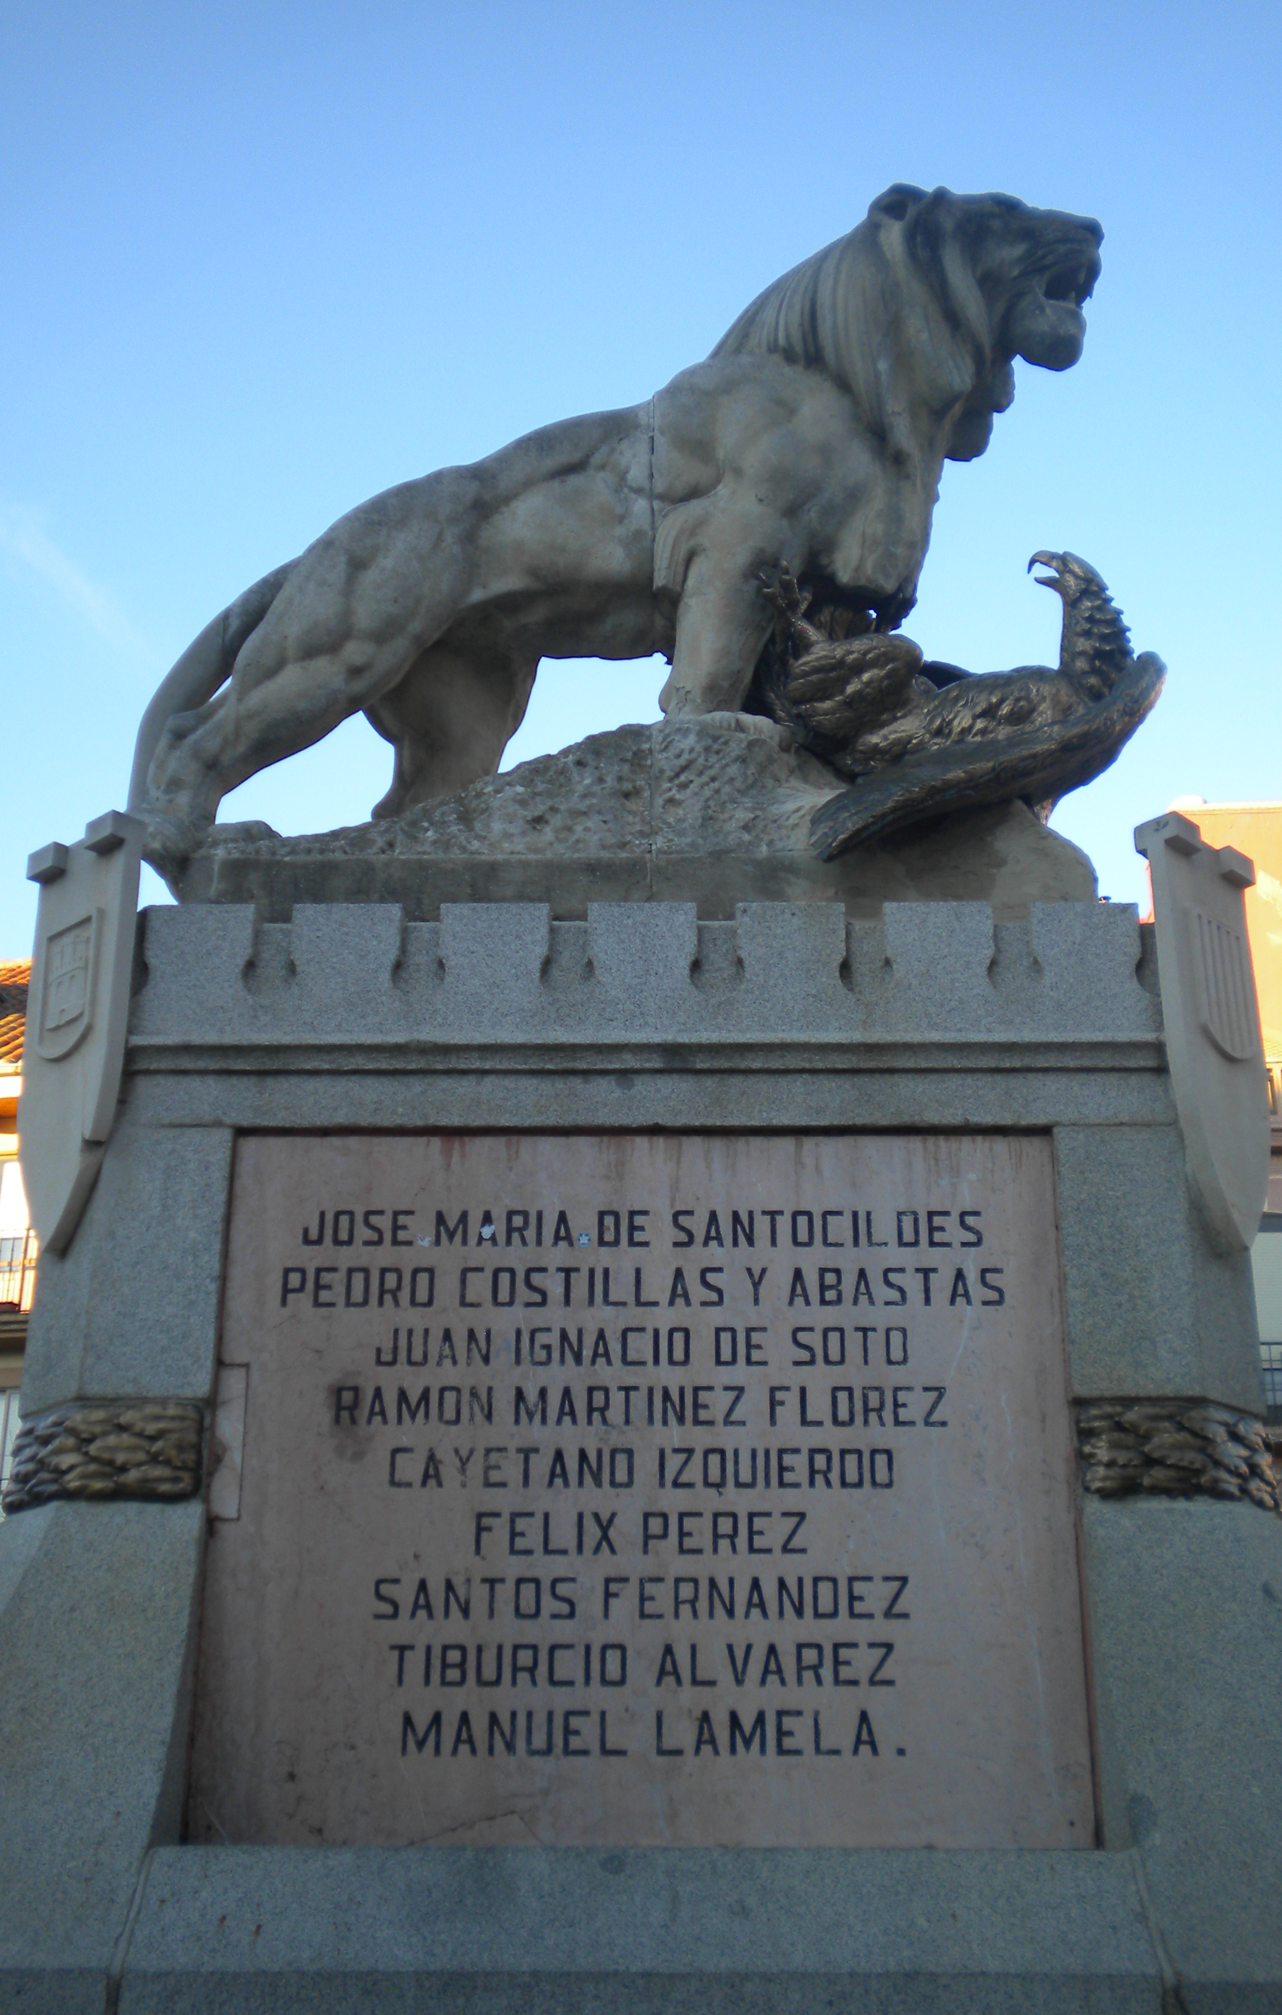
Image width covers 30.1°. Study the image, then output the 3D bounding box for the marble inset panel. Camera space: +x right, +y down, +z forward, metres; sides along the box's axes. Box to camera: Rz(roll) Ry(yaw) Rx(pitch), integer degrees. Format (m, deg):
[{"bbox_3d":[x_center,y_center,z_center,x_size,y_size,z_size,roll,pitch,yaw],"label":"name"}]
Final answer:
[{"bbox_3d":[0.002,0.933,4.799,1.724,1.433,0.070,0,-23,0],"label":"marble inset panel"}]

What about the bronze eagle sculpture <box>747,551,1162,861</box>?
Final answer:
[{"bbox_3d":[0.823,-0.756,6.158,1.054,1.034,0.950,0,-23,0],"label":"bronze eagle sculpture"}]

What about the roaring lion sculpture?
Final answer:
[{"bbox_3d":[0.022,-1.341,6.614,2.674,2.392,0.831,0,-23,0],"label":"roaring lion sculpture"}]

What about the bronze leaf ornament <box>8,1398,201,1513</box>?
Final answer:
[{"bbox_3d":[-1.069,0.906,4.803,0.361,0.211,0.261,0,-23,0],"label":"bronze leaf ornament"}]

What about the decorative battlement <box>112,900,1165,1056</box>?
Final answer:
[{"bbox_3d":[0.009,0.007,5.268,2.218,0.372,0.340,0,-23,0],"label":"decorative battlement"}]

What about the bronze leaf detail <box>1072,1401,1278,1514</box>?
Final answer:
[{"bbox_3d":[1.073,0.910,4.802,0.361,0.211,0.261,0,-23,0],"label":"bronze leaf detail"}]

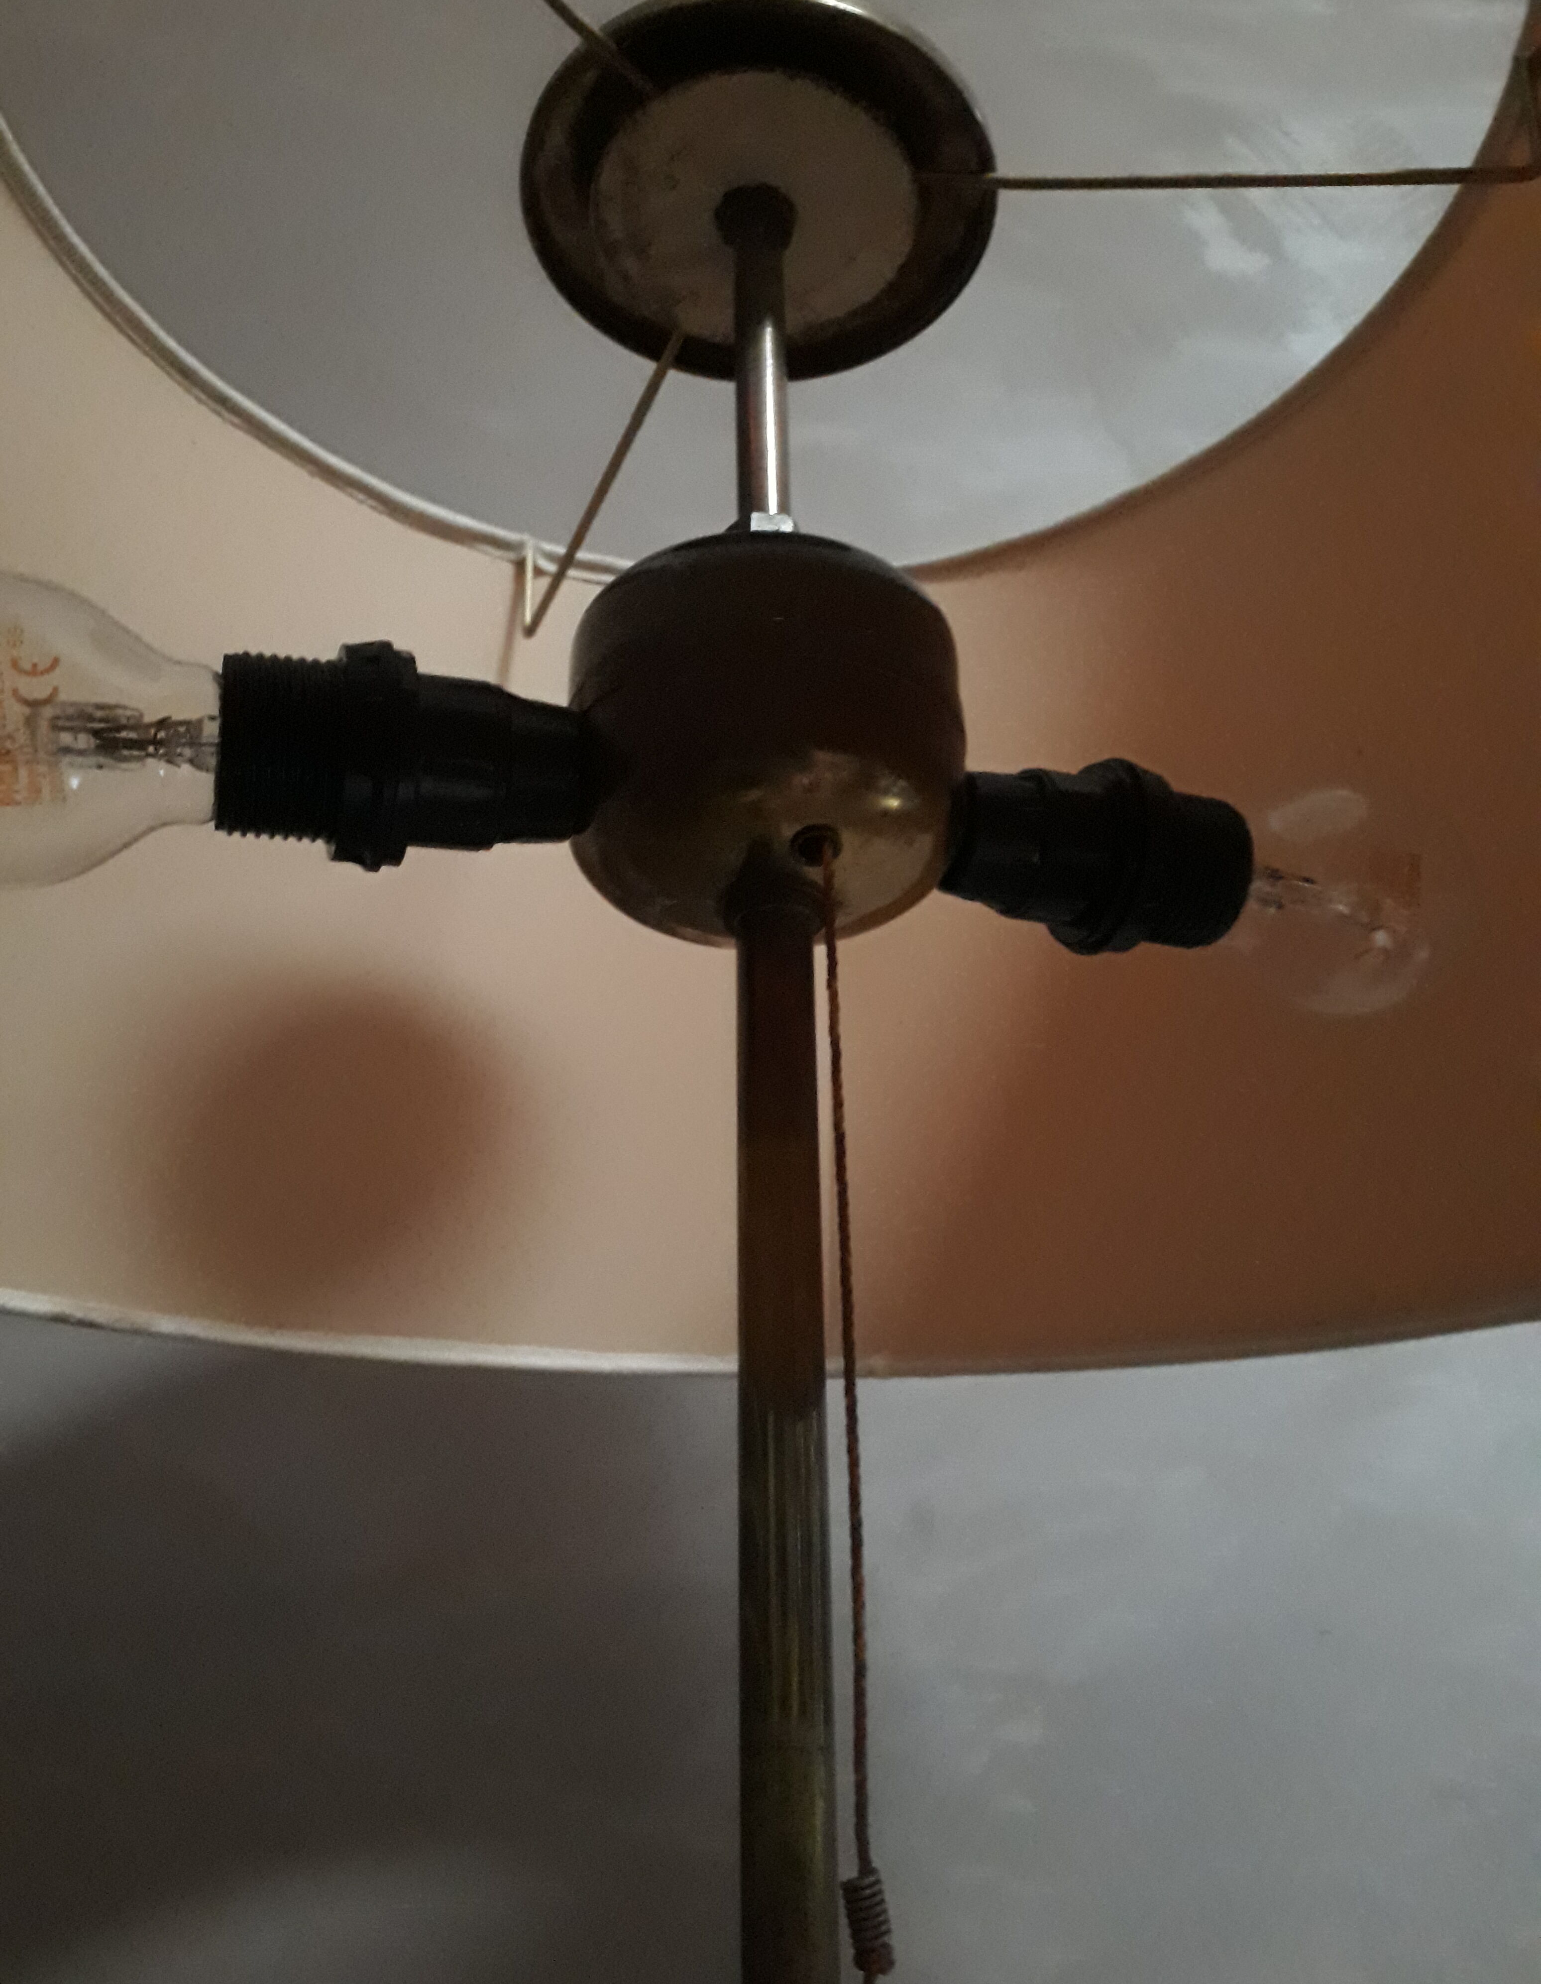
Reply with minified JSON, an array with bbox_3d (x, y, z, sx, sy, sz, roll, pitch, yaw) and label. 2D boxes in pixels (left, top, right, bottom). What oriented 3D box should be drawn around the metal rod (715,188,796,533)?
[{"bbox_3d":[-0.001,-0.117,0.306,0.016,0.081,0.016,-1,-21,0],"label":"metal rod"}]

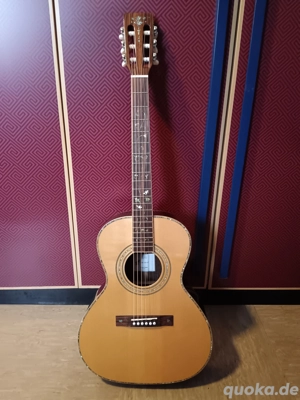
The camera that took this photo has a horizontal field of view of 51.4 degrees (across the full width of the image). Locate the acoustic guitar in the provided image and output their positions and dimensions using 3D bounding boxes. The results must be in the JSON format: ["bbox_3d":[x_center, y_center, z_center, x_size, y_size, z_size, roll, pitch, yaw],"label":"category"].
[{"bbox_3d":[-0.019,0.021,0.883,0.381,1.022,0.114,-1,7,0],"label":"acoustic guitar"}]

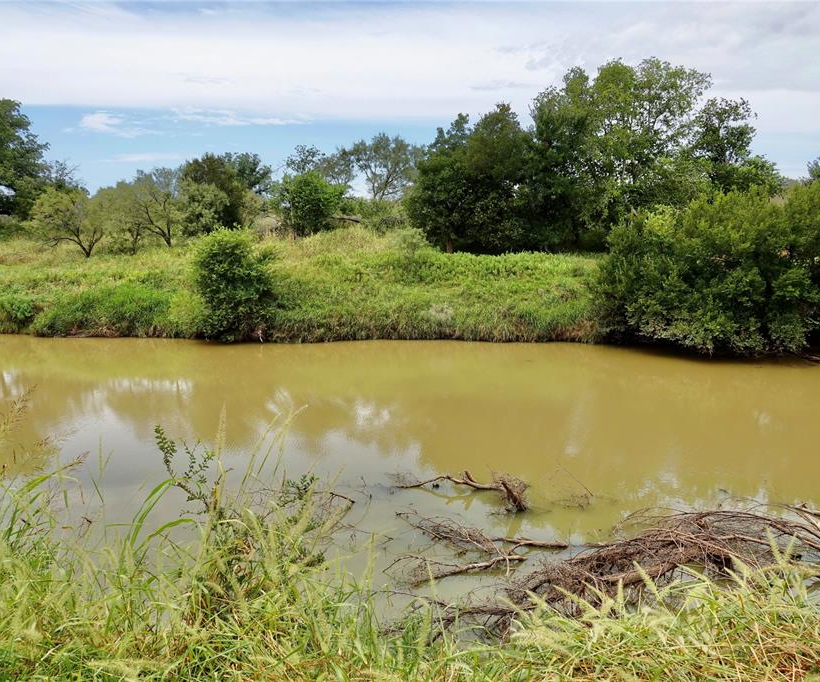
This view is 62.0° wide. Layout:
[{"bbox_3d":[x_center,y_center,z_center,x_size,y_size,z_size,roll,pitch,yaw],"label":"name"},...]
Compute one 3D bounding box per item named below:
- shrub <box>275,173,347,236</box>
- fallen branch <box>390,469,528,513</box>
[{"bbox_3d":[-4.189,-5.699,28.444,2.920,2.740,2.630,-1,10,-8],"label":"shrub"},{"bbox_3d":[0.611,1.691,7.913,1.550,0.370,0.600,3,10,15],"label":"fallen branch"}]

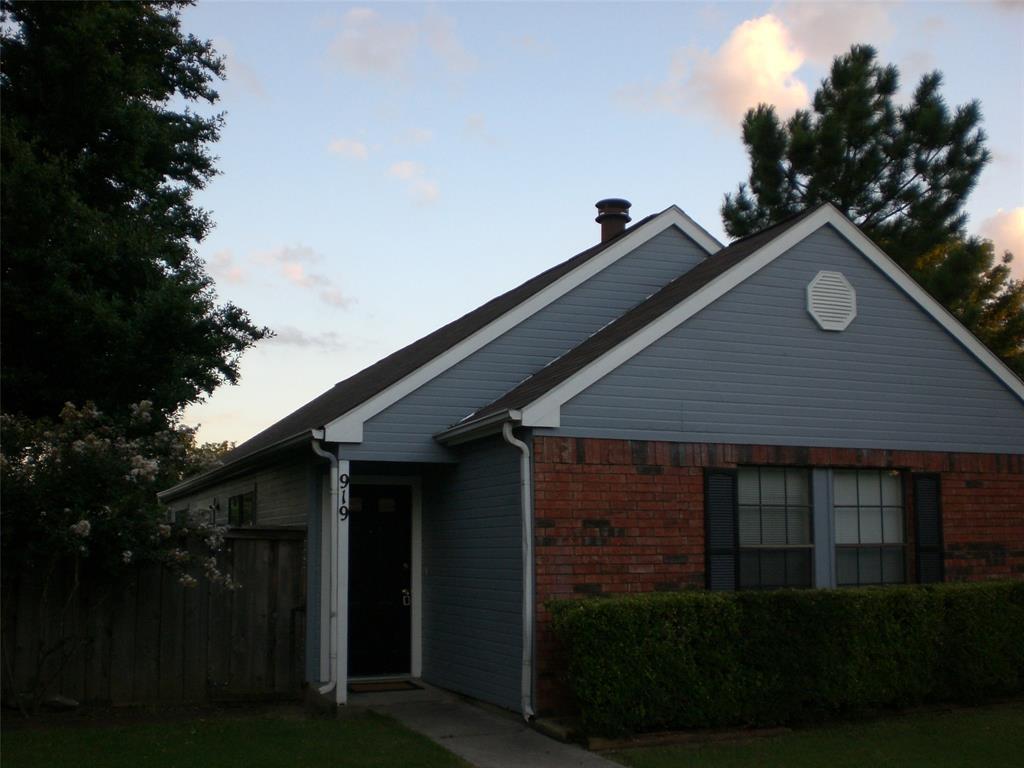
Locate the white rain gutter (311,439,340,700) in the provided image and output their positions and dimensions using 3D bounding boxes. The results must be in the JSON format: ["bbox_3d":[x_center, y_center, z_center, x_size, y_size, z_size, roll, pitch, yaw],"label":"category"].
[{"bbox_3d":[-1.834,1.770,10.980,0.265,2.470,0.128,3,-9,-23],"label":"white rain gutter"}]

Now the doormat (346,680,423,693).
[{"bbox_3d":[-1.397,3.196,11.852,0.790,0.020,0.603,3,-9,-23],"label":"doormat"}]

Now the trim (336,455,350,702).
[{"bbox_3d":[-1.677,1.936,11.079,0.110,2.360,0.100,3,-9,-23],"label":"trim"}]

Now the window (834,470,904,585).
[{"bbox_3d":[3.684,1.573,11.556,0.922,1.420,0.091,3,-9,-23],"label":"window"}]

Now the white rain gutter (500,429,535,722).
[{"bbox_3d":[0.068,1.622,9.911,0.233,2.584,0.192,3,-9,-23],"label":"white rain gutter"}]

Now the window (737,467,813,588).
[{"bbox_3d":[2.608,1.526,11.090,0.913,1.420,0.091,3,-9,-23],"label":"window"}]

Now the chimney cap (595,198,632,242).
[{"bbox_3d":[1.279,-2.067,14.222,0.467,0.557,0.467,0,-8,0],"label":"chimney cap"}]

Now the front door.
[{"bbox_3d":[-1.560,2.148,12.423,0.927,2.059,0.055,3,-9,-23],"label":"front door"}]

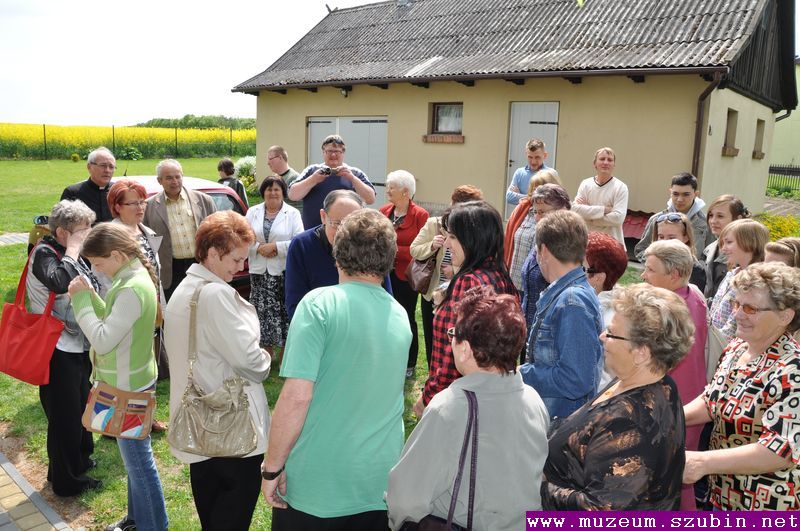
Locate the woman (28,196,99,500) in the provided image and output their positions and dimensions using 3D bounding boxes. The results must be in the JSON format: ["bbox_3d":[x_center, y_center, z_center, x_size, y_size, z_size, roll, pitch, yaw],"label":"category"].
[{"bbox_3d":[-1.745,0.437,3.152,0.420,1.550,0.500,-6,14,-34],"label":"woman"}]

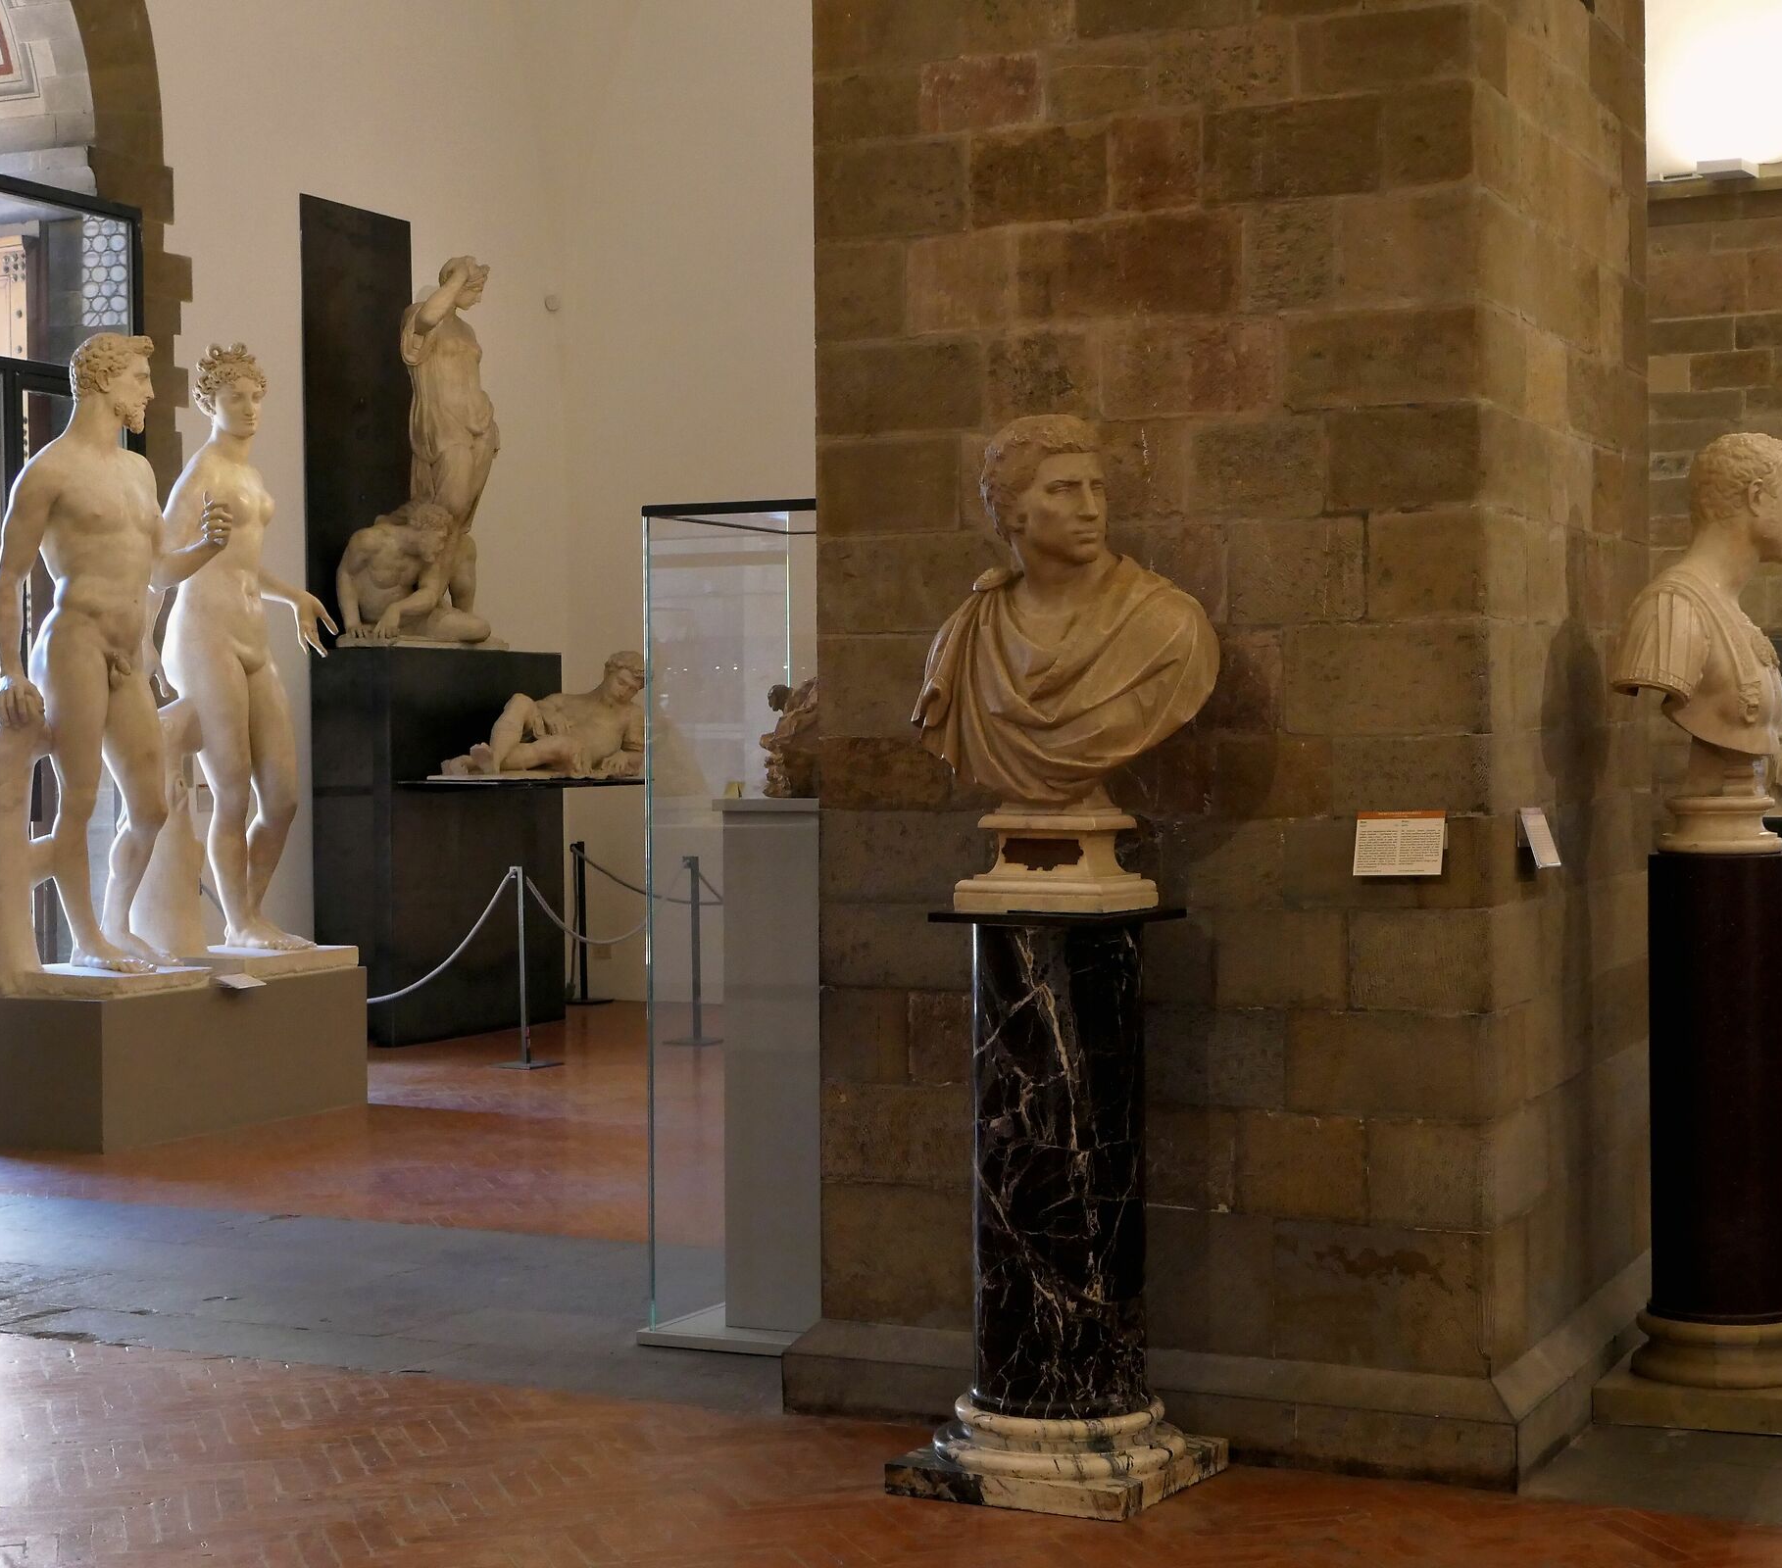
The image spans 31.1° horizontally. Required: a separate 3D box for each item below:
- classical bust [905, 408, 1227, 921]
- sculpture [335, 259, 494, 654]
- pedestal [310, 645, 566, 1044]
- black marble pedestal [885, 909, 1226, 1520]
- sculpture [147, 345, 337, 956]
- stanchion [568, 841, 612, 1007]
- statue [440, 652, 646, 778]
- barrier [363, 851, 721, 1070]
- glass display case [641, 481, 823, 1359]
[{"bbox_3d":[0.314,-0.232,6.119,0.590,0.946,0.360,0,2,27],"label":"classical bust"},{"bbox_3d":[-2.172,-1.530,14.738,0.450,1.807,0.820,0,2,27],"label":"sculpture"},{"bbox_3d":[-2.110,0.259,14.938,0.430,1.780,1.450,0,1,25],"label":"pedestal"},{"bbox_3d":[0.322,0.789,6.143,0.485,1.097,0.485,0,2,27],"label":"black marble pedestal"},{"bbox_3d":[-2.449,-0.467,11.992,0.570,2.351,0.630,0,2,30],"label":"sculpture"},{"bbox_3d":[-1.515,0.704,16.141,0.220,0.824,0.220,0,1,25],"label":"stanchion"},{"bbox_3d":[-1.617,-0.318,14.776,0.480,0.585,1.250,0,2,27],"label":"statue"},{"bbox_3d":[-1.544,0.755,13.871,1.600,0.830,0.800,-1,1,-15],"label":"barrier"},{"bbox_3d":[-0.129,0.330,7.684,0.650,1.950,0.820,0,1,25],"label":"glass display case"}]

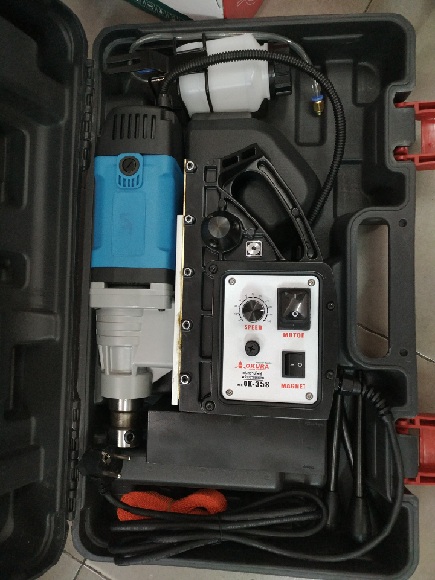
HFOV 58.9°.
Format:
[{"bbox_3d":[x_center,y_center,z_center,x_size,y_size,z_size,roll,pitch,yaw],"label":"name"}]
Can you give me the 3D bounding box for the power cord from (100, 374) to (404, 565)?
[{"bbox_3d":[0.030,0.190,0.397,0.315,0.075,0.210,0,87,5],"label":"power cord"}]

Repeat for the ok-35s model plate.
[{"bbox_3d":[0.048,0.045,0.349,0.086,0.012,0.115,1,87,5],"label":"ok-35s model plate"}]

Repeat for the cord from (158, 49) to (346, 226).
[{"bbox_3d":[0.030,-0.146,0.385,0.182,0.070,0.168,0,87,5],"label":"cord"}]

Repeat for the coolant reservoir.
[{"bbox_3d":[0.011,-0.225,0.408,0.103,0.078,0.078,-4,87,5],"label":"coolant reservoir"}]

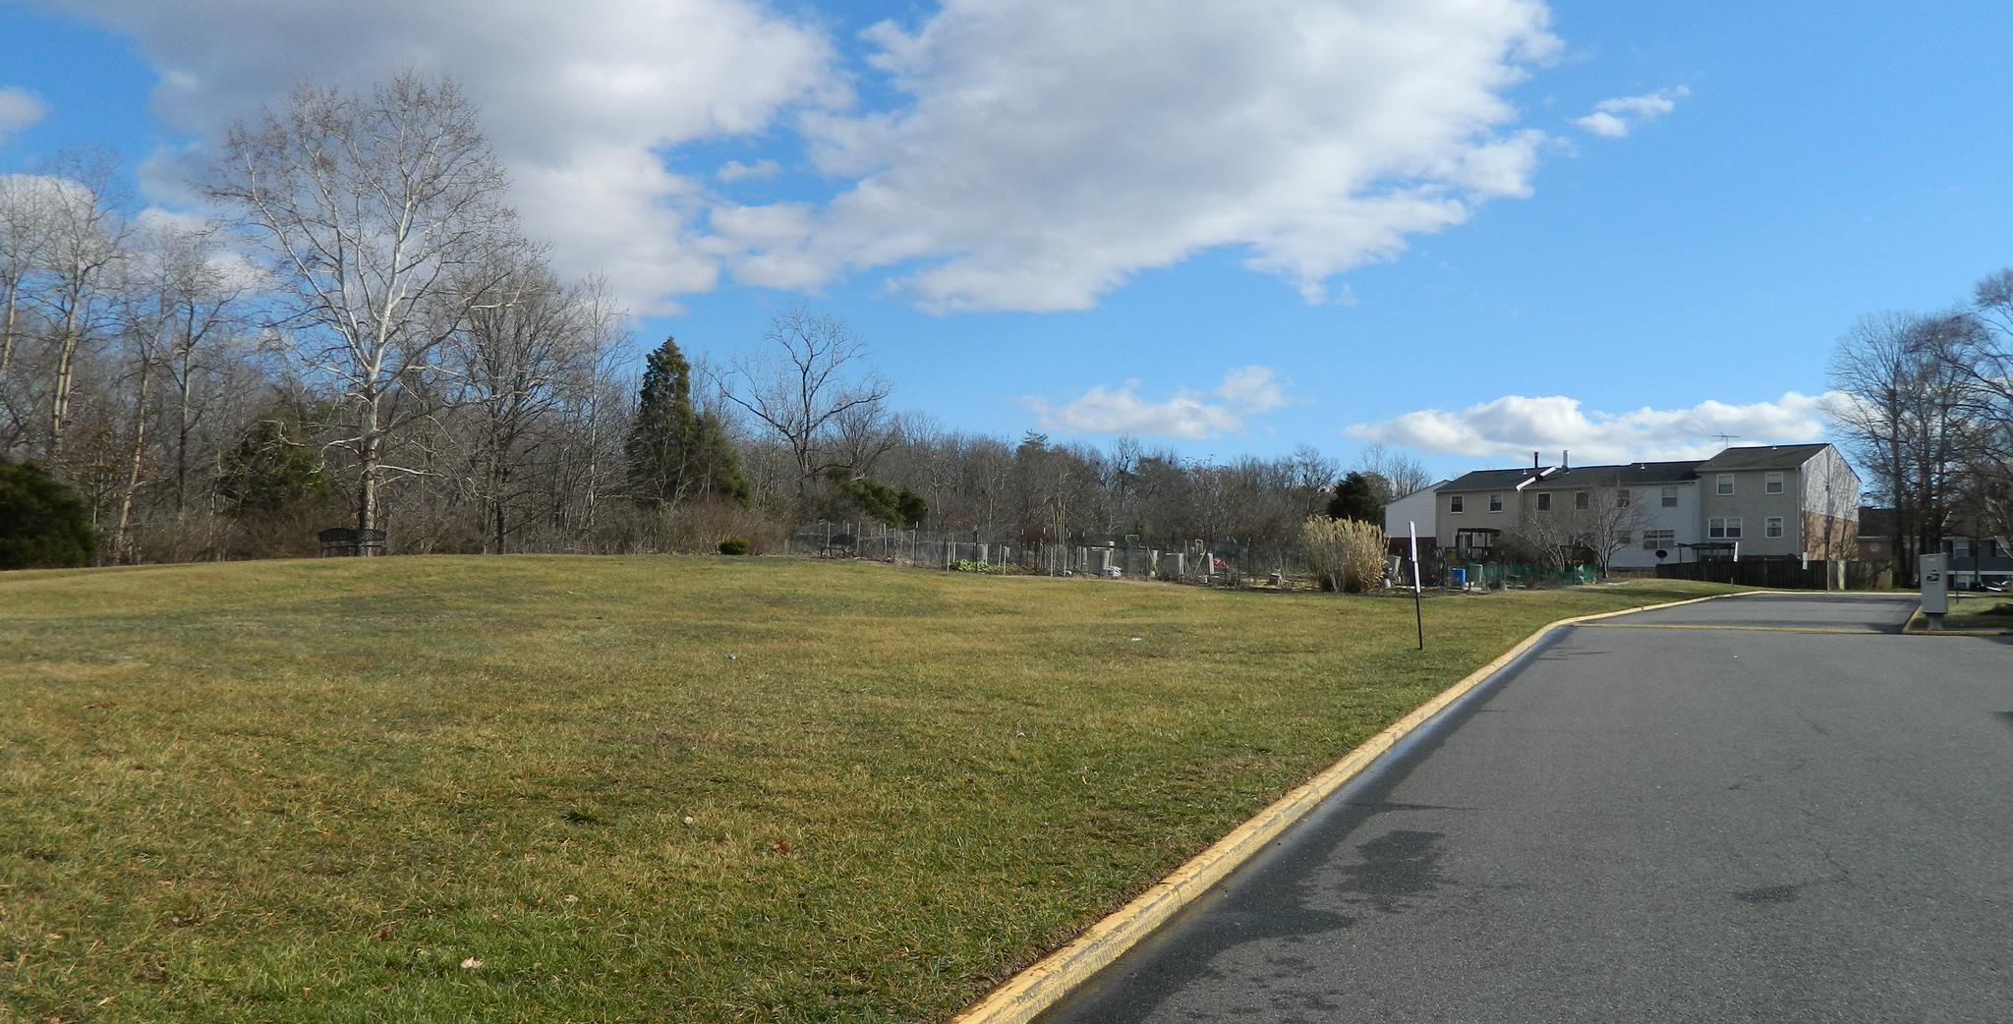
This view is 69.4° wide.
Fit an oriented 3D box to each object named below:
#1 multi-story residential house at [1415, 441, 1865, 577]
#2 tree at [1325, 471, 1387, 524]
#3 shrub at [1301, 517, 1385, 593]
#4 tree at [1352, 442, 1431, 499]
[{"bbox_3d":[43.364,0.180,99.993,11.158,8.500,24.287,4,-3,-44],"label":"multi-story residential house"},{"bbox_3d":[31.291,0.703,130.000,5.625,8.860,5.625,1,-3,0],"label":"tree"},{"bbox_3d":[12.094,1.519,52.000,2.981,2.756,2.800,1,-3,0],"label":"shrub"},{"bbox_3d":[41.164,-0.587,155.000,8.384,13.749,8.384,1,-3,0],"label":"tree"}]

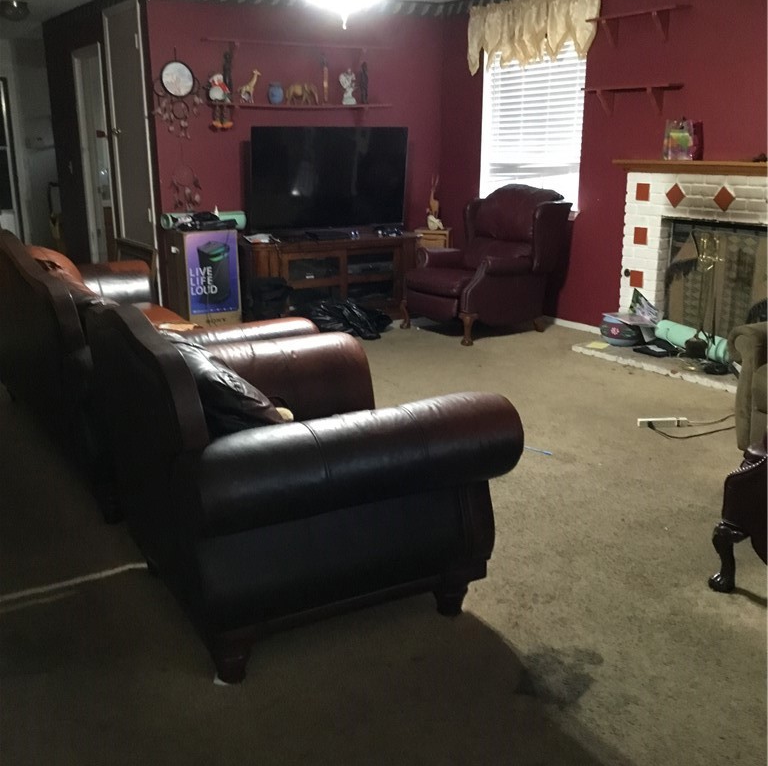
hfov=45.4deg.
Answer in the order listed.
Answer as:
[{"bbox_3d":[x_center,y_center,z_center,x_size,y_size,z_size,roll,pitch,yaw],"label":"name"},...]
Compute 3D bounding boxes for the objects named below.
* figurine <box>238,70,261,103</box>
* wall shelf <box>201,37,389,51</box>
[{"bbox_3d":[-0.999,-2.190,6.783,0.165,0.245,0.060,-10,18,-31],"label":"figurine"},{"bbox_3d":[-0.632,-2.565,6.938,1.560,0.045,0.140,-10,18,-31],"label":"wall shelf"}]

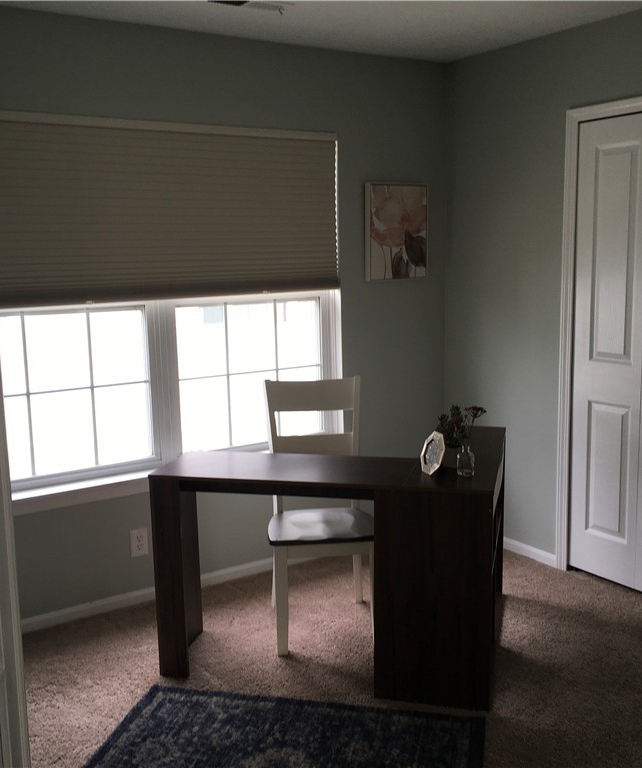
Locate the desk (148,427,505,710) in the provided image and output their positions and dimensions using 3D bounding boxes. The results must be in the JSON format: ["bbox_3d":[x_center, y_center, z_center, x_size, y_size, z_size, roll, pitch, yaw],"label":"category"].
[{"bbox_3d":[0.102,0.627,3.408,1.183,0.746,1.005,1,9,14],"label":"desk"}]

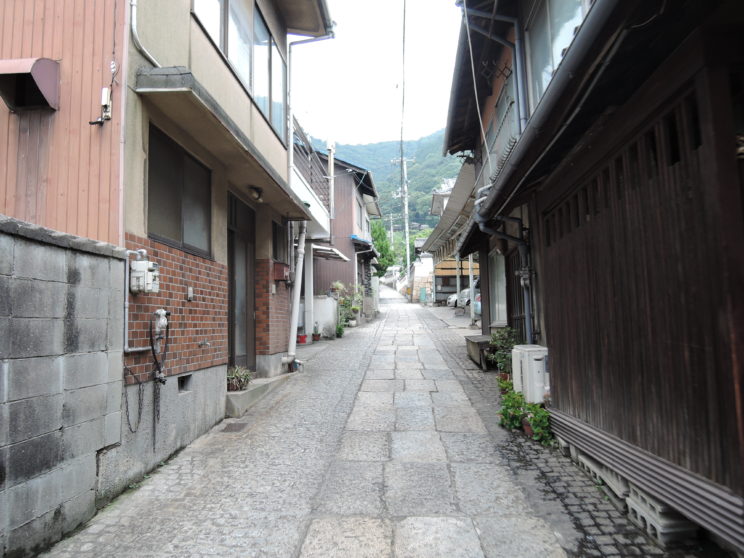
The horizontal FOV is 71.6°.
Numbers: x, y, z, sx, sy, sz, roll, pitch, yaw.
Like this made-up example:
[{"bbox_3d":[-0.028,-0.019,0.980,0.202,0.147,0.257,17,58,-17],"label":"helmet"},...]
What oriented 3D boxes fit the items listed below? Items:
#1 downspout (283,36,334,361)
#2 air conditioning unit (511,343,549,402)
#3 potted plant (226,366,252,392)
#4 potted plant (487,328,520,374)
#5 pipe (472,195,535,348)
[{"bbox_3d":[-1.021,-1.338,8.424,0.860,5.580,0.280,-1,-5,4],"label":"downspout"},{"bbox_3d":[1.795,1.055,5.782,0.270,0.550,0.750,-2,-5,6],"label":"air conditioning unit"},{"bbox_3d":[-1.498,1.108,5.754,0.300,0.260,0.310,-1,-5,4],"label":"potted plant"},{"bbox_3d":[1.836,1.031,6.979,0.460,0.740,0.470,-1,-5,4],"label":"potted plant"},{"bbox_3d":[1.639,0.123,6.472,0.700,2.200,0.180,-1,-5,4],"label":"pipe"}]

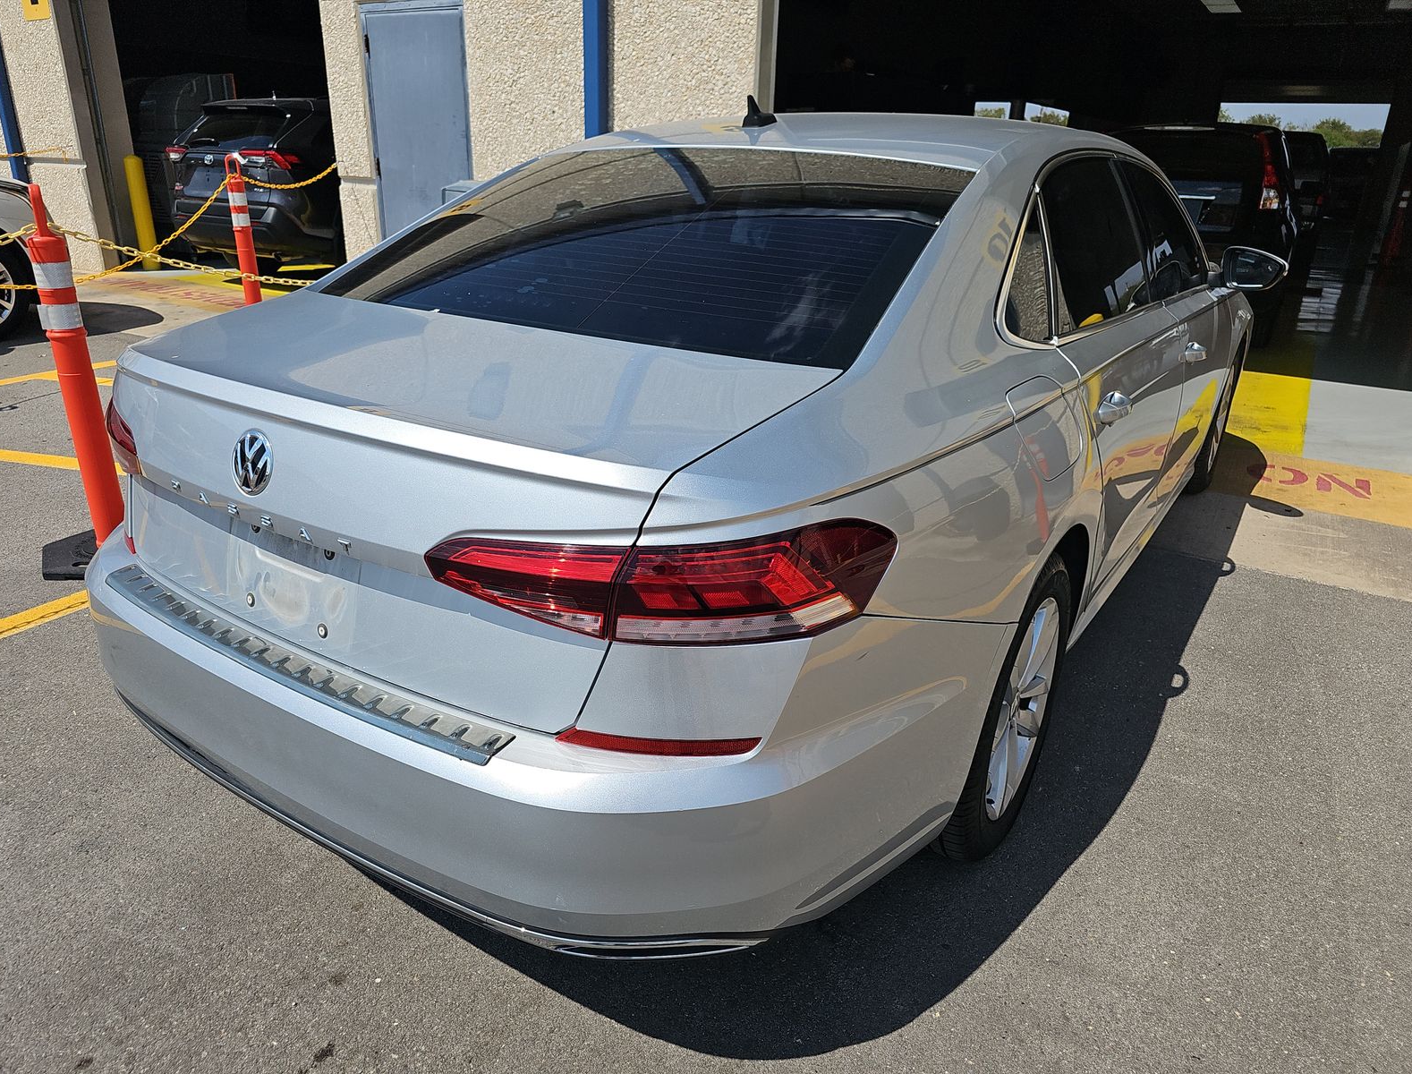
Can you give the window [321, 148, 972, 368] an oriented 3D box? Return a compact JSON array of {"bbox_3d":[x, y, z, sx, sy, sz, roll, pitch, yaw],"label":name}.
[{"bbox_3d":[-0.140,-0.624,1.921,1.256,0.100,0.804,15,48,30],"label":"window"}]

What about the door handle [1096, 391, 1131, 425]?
[{"bbox_3d":[0.760,-0.240,1.770,0.050,0.045,0.196,15,26,30],"label":"door handle"}]

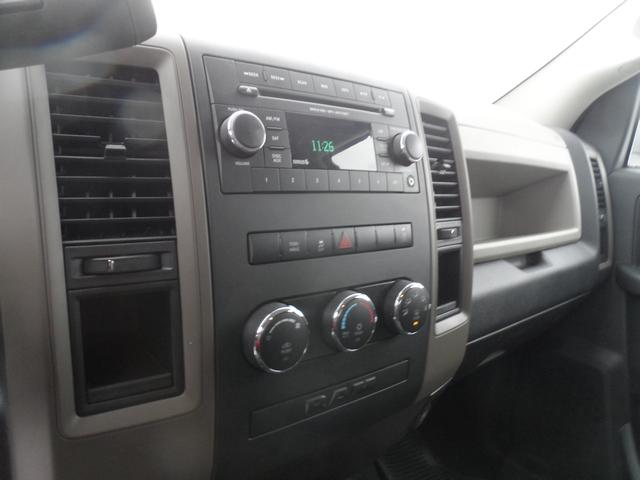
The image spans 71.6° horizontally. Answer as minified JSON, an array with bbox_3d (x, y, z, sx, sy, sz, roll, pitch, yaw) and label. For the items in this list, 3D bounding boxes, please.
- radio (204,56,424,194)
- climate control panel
[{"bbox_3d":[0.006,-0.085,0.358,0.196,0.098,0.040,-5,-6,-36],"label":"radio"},{"bbox_3d":[0.022,0.064,0.354,0.183,0.051,0.025,-5,4,-36],"label":"climate control panel"}]

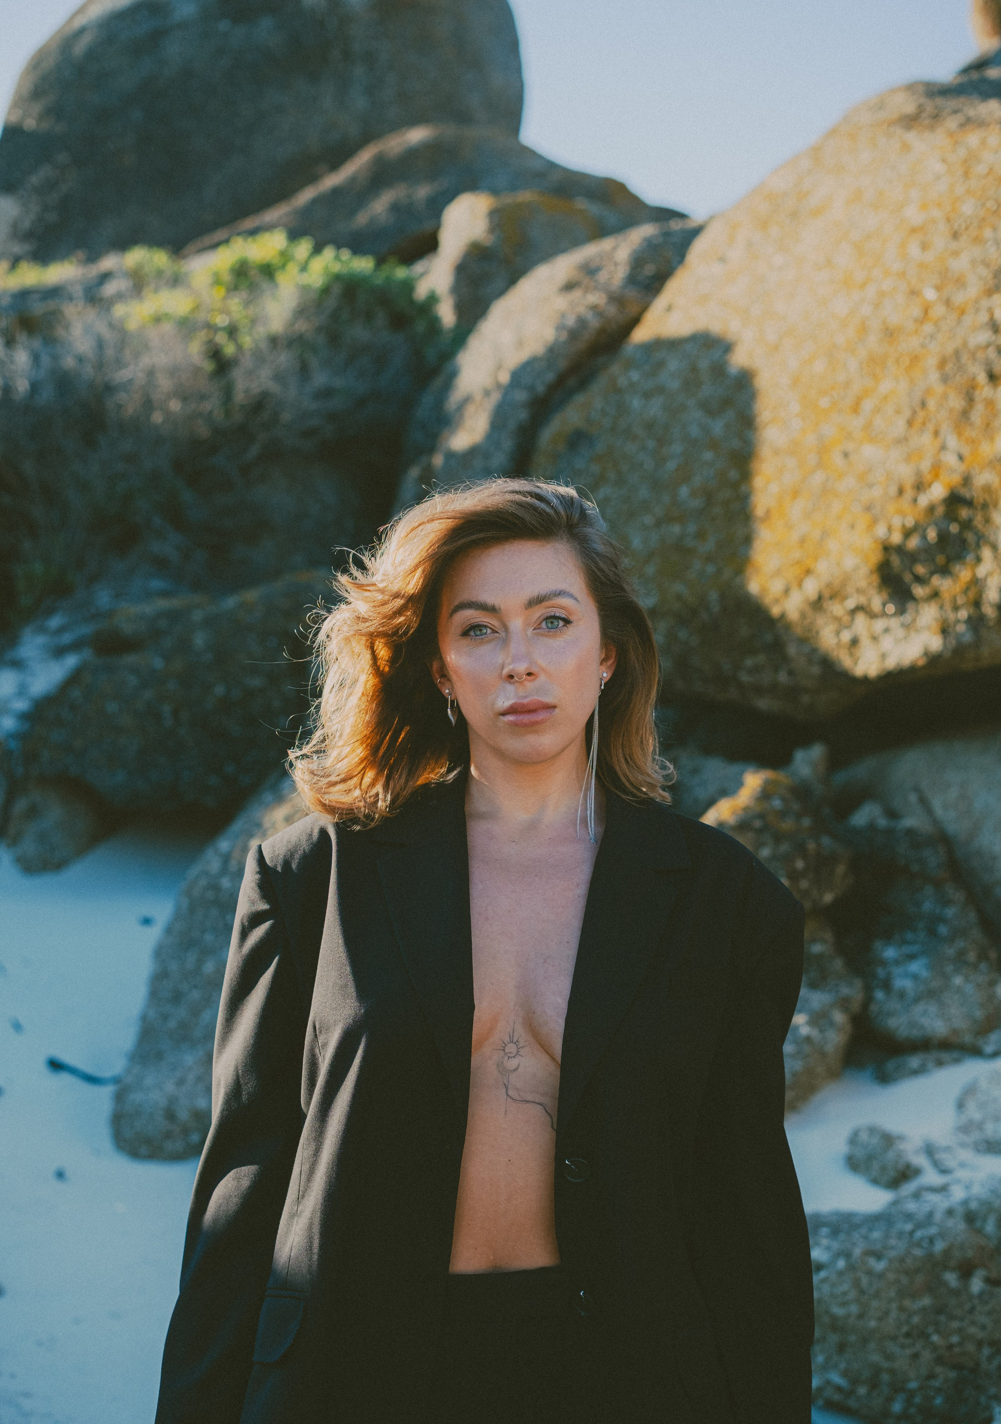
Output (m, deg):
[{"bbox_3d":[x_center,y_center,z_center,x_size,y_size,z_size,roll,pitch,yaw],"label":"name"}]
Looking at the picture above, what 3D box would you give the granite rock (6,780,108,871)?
[{"bbox_3d":[-2.000,0.510,9.400,0.490,0.430,0.450,0,0,0],"label":"granite rock"}]

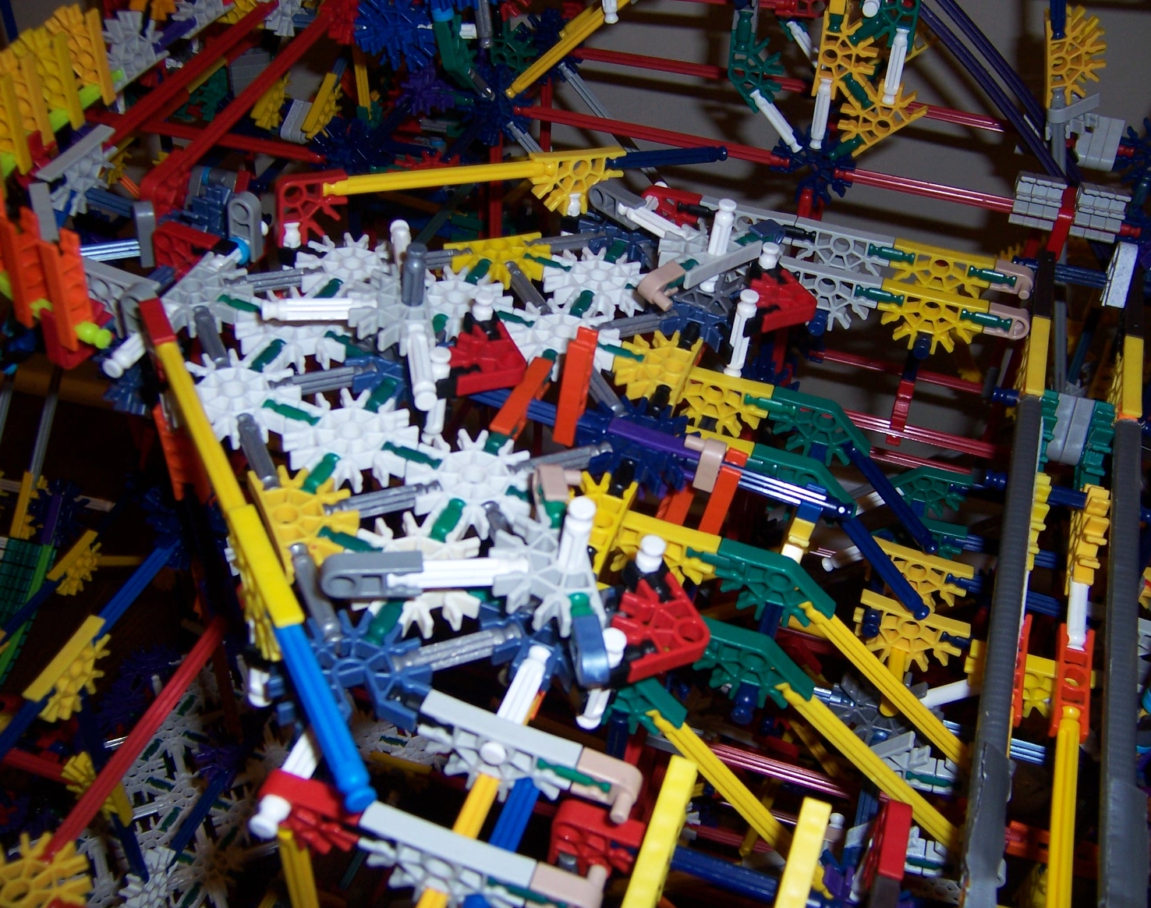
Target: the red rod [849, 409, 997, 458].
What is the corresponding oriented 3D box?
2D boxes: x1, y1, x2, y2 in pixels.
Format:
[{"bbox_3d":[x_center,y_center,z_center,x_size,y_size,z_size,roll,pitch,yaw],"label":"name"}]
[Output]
[{"bbox_3d":[0.149,-0.007,0.487,0.122,0.006,0.006,14,37,16],"label":"red rod"}]

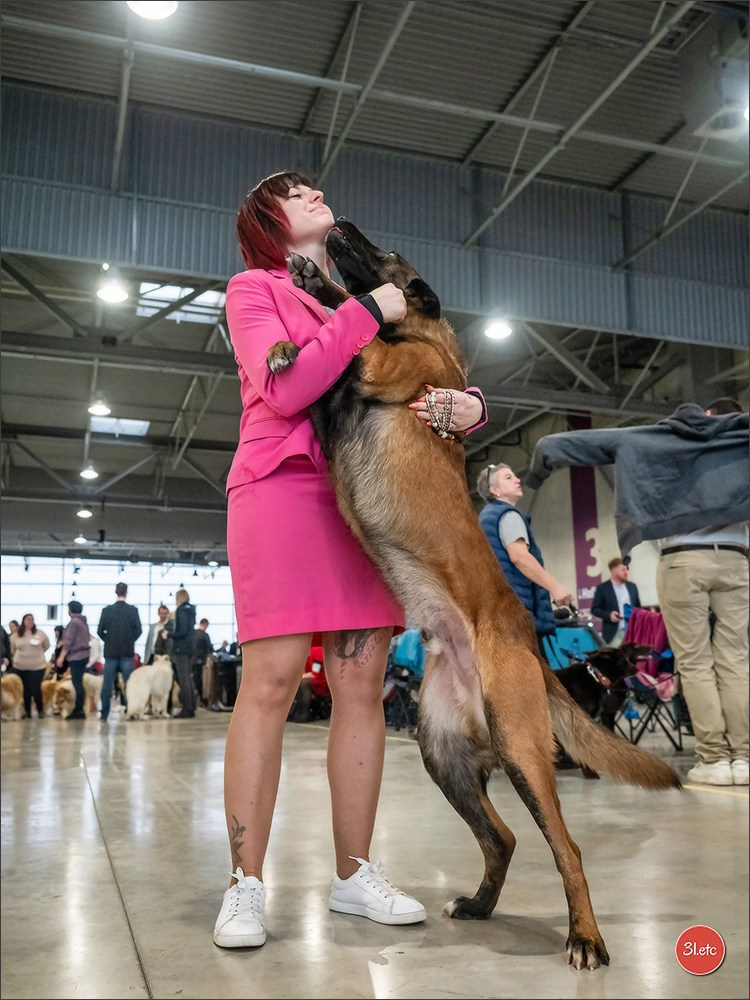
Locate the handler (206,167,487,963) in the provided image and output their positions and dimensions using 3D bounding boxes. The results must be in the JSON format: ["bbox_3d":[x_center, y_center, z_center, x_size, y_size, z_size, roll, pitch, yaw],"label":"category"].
[{"bbox_3d":[-0.049,0.042,2.177,0.560,1.670,0.500,9,-14,-42],"label":"handler"}]

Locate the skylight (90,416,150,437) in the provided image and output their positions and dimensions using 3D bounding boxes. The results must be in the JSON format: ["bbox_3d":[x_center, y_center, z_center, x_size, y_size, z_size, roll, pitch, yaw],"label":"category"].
[{"bbox_3d":[-8.900,-2.553,34.254,1.920,0.150,2.150,3,-11,-17],"label":"skylight"}]

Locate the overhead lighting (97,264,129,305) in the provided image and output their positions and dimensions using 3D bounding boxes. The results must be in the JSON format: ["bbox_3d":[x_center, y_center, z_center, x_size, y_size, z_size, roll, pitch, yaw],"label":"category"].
[{"bbox_3d":[-4.556,-3.760,17.106,0.520,0.470,0.520,2,-11,-17],"label":"overhead lighting"}]

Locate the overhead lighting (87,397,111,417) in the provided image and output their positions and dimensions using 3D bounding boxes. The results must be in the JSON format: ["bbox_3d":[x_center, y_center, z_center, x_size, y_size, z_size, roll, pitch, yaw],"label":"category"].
[{"bbox_3d":[-6.844,-2.407,24.424,0.520,0.450,0.520,2,-11,-17],"label":"overhead lighting"}]

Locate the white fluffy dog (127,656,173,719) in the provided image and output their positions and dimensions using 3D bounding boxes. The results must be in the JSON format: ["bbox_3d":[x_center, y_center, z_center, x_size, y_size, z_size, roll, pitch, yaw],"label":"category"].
[{"bbox_3d":[-2.960,2.465,12.926,0.360,0.800,0.740,-6,-12,28],"label":"white fluffy dog"}]

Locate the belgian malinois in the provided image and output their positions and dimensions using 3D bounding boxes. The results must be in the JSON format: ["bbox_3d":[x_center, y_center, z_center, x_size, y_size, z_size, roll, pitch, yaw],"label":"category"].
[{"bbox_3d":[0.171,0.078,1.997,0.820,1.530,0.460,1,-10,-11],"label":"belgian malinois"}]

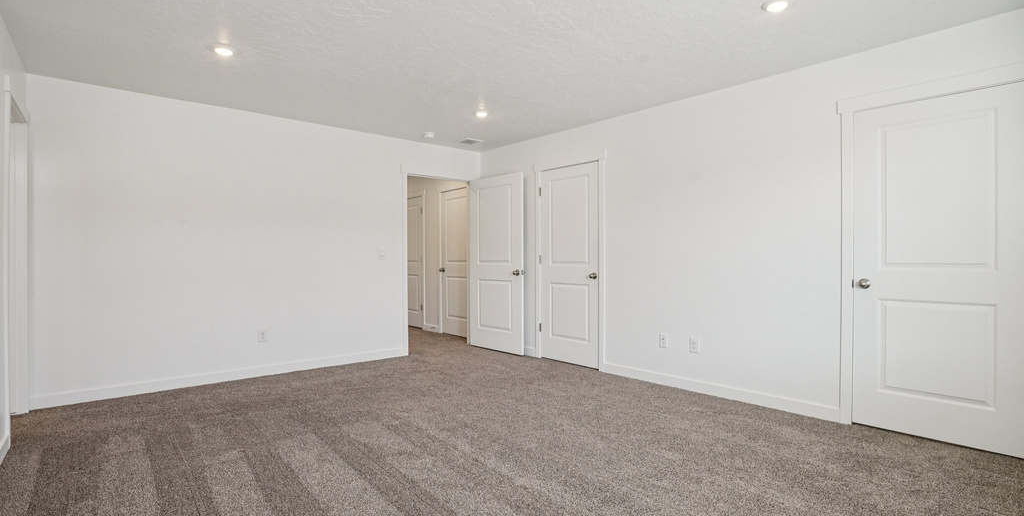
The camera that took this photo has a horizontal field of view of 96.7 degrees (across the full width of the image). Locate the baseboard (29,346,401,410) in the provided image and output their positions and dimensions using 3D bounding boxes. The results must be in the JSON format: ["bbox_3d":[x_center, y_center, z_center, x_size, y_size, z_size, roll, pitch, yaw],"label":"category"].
[{"bbox_3d":[-2.363,1.058,4.202,2.896,0.090,0.018,0,0,-39],"label":"baseboard"}]

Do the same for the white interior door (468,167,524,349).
[{"bbox_3d":[-0.186,0.071,5.372,0.853,2.034,0.040,0,0,43],"label":"white interior door"}]

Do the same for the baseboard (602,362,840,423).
[{"bbox_3d":[1.540,1.053,3.713,0.018,0.092,1.874,0,0,-43],"label":"baseboard"}]

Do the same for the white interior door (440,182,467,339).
[{"bbox_3d":[-0.749,0.067,6.321,0.040,2.034,0.778,0,0,-43],"label":"white interior door"}]

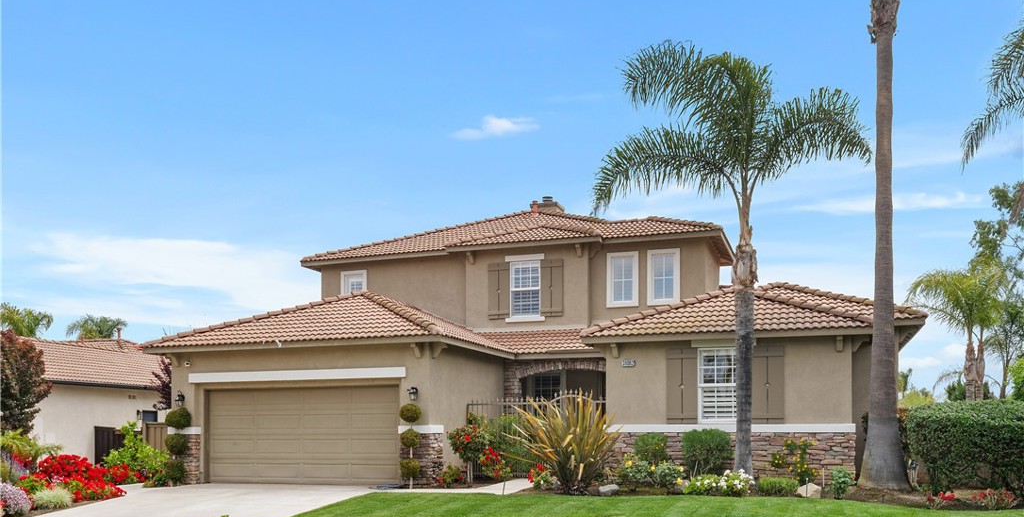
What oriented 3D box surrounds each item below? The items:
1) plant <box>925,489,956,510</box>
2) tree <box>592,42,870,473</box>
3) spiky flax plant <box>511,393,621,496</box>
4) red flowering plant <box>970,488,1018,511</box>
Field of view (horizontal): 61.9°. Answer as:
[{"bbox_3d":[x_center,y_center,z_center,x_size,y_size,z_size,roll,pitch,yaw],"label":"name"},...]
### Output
[{"bbox_3d":[6.829,3.841,13.600,0.500,0.320,0.450,0,-5,0],"label":"plant"},{"bbox_3d":[4.218,0.038,16.400,5.300,8.400,4.800,0,-5,0],"label":"tree"},{"bbox_3d":[0.997,3.484,15.900,1.970,1.860,1.900,0,-5,0],"label":"spiky flax plant"},{"bbox_3d":[7.576,3.784,13.400,0.740,0.380,0.600,0,-5,0],"label":"red flowering plant"}]

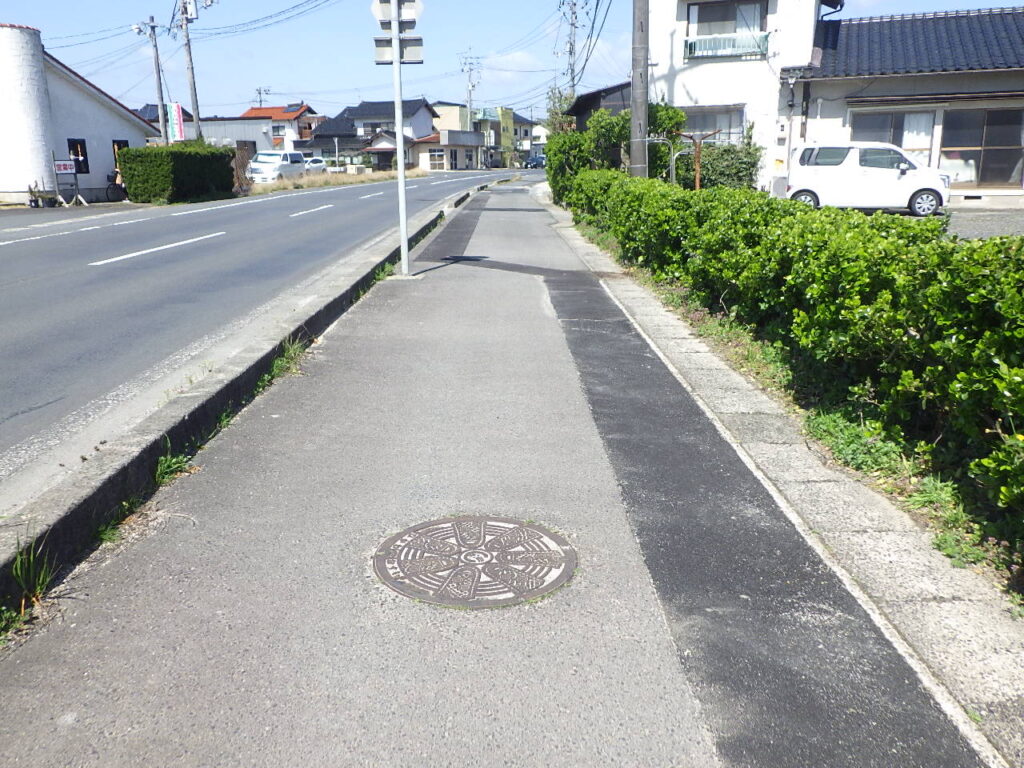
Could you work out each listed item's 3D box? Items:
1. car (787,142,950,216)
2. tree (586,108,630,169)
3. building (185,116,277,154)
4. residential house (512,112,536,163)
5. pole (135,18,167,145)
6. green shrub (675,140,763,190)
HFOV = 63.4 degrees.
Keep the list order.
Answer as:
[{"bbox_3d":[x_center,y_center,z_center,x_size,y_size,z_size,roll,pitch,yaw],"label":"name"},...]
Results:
[{"bbox_3d":[8.153,-4.744,19.042,3.400,1.650,1.480,5,16,21],"label":"car"},{"bbox_3d":[2.534,-5.849,21.733,1.350,2.600,1.350,-1,15,0],"label":"tree"},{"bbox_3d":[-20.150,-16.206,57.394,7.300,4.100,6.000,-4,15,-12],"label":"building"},{"bbox_3d":[0.746,-33.000,112.287,7.500,7.510,7.500,-11,18,-34],"label":"residential house"},{"bbox_3d":[-13.000,-10.126,30.407,0.850,6.250,0.500,0,15,0],"label":"pole"},{"bbox_3d":[4.875,-4.862,19.623,2.150,1.680,1.400,7,17,25],"label":"green shrub"}]

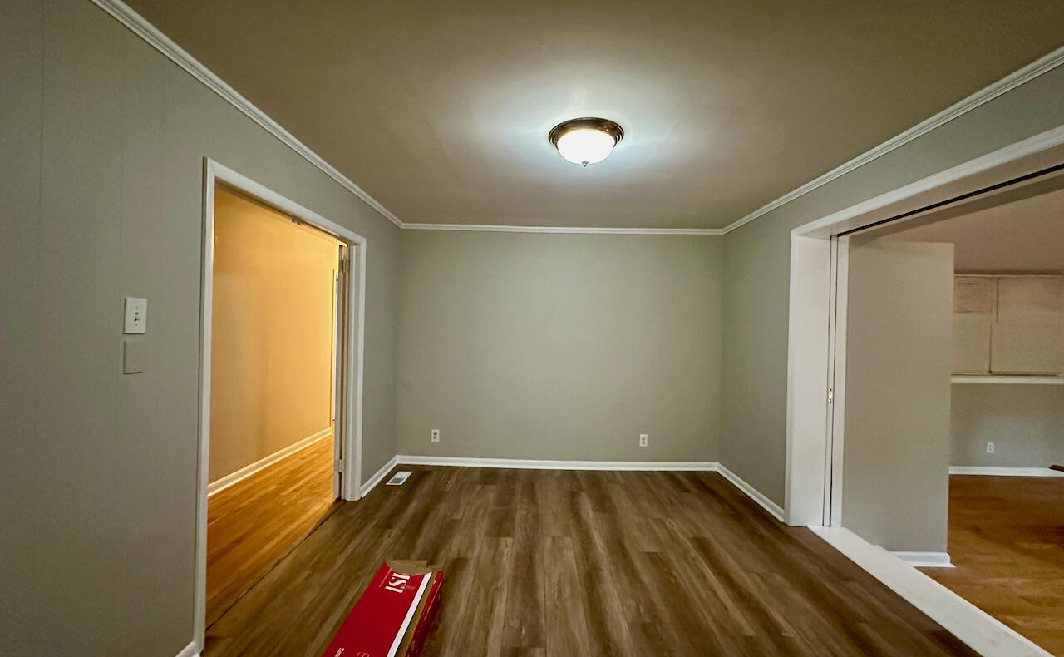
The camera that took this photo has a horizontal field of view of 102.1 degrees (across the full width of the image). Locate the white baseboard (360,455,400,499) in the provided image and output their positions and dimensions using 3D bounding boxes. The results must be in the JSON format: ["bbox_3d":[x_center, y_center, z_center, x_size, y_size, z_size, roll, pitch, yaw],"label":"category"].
[{"bbox_3d":[-1.380,1.343,3.950,0.025,0.088,0.946,1,0,1],"label":"white baseboard"}]

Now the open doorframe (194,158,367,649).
[{"bbox_3d":[-1.441,0.333,2.639,0.140,2.102,1.678,1,0,1],"label":"open doorframe"}]

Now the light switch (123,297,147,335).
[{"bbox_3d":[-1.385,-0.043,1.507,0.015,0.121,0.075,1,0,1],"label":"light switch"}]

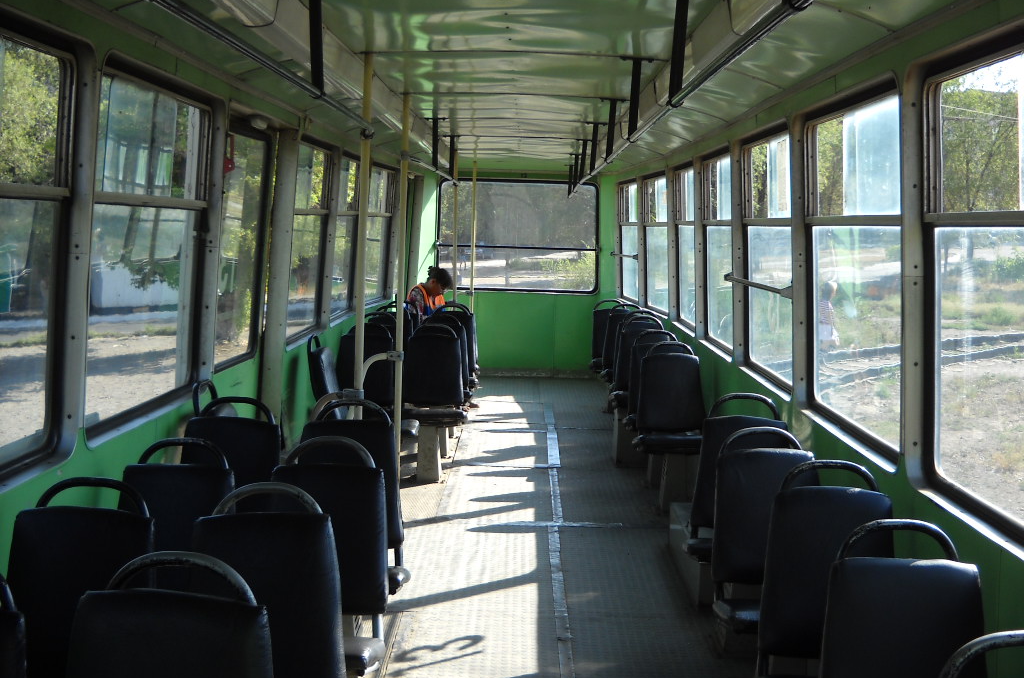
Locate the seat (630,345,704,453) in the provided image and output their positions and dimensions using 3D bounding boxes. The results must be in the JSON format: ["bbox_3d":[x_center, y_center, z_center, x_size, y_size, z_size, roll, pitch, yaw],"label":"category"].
[{"bbox_3d":[0.939,0.363,7.020,0.427,0.670,0.513,2,5,0],"label":"seat"}]

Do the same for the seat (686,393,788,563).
[{"bbox_3d":[0.947,0.577,4.787,0.427,0.670,0.513,2,5,0],"label":"seat"}]

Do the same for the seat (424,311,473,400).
[{"bbox_3d":[-0.512,0.182,8.441,0.427,0.670,0.513,2,5,0],"label":"seat"}]

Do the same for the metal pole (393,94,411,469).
[{"bbox_3d":[-0.568,-0.193,6.290,0.034,2.120,0.034,2,5,1],"label":"metal pole"}]

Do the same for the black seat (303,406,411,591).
[{"bbox_3d":[-0.606,0.574,4.308,0.427,0.670,0.513,2,5,0],"label":"black seat"}]

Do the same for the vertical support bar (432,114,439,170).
[{"bbox_3d":[-0.498,-1.279,7.948,0.037,0.340,0.020,2,5,0],"label":"vertical support bar"}]

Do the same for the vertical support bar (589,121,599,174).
[{"bbox_3d":[0.561,-1.300,8.308,0.040,0.360,0.035,2,5,1],"label":"vertical support bar"}]

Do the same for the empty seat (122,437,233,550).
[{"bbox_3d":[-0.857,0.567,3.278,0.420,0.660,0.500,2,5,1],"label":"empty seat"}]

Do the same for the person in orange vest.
[{"bbox_3d":[-0.632,-0.017,10.258,0.650,1.188,0.450,4,6,24],"label":"person in orange vest"}]

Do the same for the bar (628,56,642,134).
[{"bbox_3d":[0.471,-0.923,4.641,0.033,0.293,0.030,3,5,1],"label":"bar"}]

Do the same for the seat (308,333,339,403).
[{"bbox_3d":[-0.797,0.327,6.342,0.550,0.680,0.420,2,5,1],"label":"seat"}]

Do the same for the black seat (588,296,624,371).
[{"bbox_3d":[0.889,-0.054,10.805,0.420,0.570,0.480,2,5,1],"label":"black seat"}]

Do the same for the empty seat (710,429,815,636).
[{"bbox_3d":[0.896,0.646,4.050,0.427,0.670,0.513,2,5,0],"label":"empty seat"}]

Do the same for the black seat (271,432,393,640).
[{"bbox_3d":[-0.519,0.572,3.362,0.420,0.660,0.500,2,5,1],"label":"black seat"}]

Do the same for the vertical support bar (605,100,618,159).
[{"bbox_3d":[0.507,-1.067,6.193,0.033,0.299,0.030,5,5,1],"label":"vertical support bar"}]

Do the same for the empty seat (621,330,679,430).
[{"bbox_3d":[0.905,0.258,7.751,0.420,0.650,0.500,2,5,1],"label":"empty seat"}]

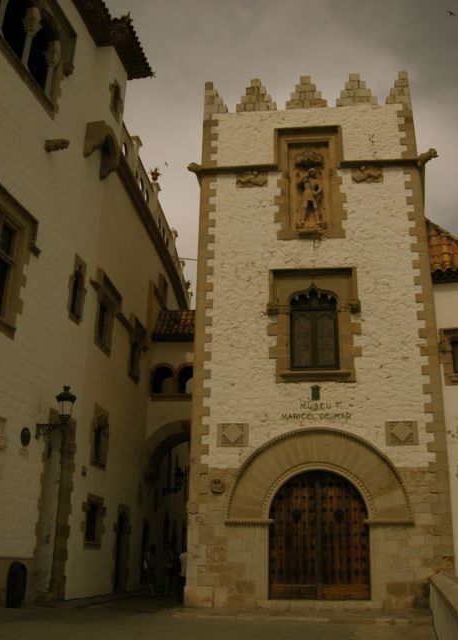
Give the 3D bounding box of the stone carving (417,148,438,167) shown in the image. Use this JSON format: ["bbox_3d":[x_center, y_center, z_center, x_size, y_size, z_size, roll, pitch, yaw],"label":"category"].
[{"bbox_3d":[6.550,-5.308,21.222,0.300,0.380,0.692,16,-25,-36],"label":"stone carving"}]

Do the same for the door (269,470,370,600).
[{"bbox_3d":[2.718,6.512,19.799,3.020,3.820,0.180,-1,-20,6],"label":"door"}]

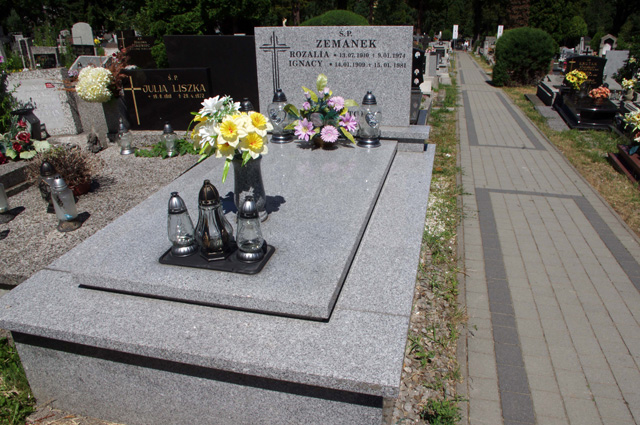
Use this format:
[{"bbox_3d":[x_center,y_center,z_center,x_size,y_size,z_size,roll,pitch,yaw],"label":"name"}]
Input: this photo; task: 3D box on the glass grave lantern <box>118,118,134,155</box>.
[{"bbox_3d":[-1.478,-0.586,3.643,0.118,0.256,0.118,5,21,14],"label":"glass grave lantern"}]

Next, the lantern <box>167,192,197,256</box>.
[{"bbox_3d":[-0.532,0.043,1.809,0.104,0.254,0.104,5,25,14],"label":"lantern"}]

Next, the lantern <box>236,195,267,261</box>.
[{"bbox_3d":[-0.296,0.062,1.994,0.119,0.267,0.119,5,21,14],"label":"lantern"}]

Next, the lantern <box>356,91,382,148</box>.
[{"bbox_3d":[0.313,-0.585,3.021,0.150,0.335,0.150,5,25,14],"label":"lantern"}]

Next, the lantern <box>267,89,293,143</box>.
[{"bbox_3d":[-0.259,-0.634,3.166,0.150,0.340,0.150,-1,24,1],"label":"lantern"}]

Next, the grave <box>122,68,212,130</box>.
[{"bbox_3d":[-1.155,-0.856,3.684,0.710,0.480,0.075,5,21,14],"label":"grave"}]

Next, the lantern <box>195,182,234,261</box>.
[{"bbox_3d":[-0.407,0.024,1.784,0.140,0.302,0.140,5,25,14],"label":"lantern"}]

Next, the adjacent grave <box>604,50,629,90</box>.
[{"bbox_3d":[5.740,-2.763,9.328,0.450,0.760,0.140,5,21,14],"label":"adjacent grave"}]

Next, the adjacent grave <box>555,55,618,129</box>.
[{"bbox_3d":[4.882,-2.283,8.881,0.740,1.020,2.000,4,24,14],"label":"adjacent grave"}]

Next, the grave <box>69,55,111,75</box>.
[{"bbox_3d":[-5.247,-3.321,10.866,0.780,0.480,0.700,5,21,14],"label":"grave"}]

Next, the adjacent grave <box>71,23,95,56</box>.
[{"bbox_3d":[-5.748,-4.144,11.652,0.620,0.930,0.150,5,21,14],"label":"adjacent grave"}]

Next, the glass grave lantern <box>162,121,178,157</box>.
[{"bbox_3d":[-1.122,-0.556,3.564,0.115,0.247,0.115,5,21,14],"label":"glass grave lantern"}]

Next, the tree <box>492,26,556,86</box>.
[{"bbox_3d":[5.915,-4.552,13.900,1.750,1.750,1.700,4,24,14],"label":"tree"}]

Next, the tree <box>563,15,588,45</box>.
[{"bbox_3d":[14.981,-10.338,28.000,1.500,2.400,1.500,4,24,14],"label":"tree"}]

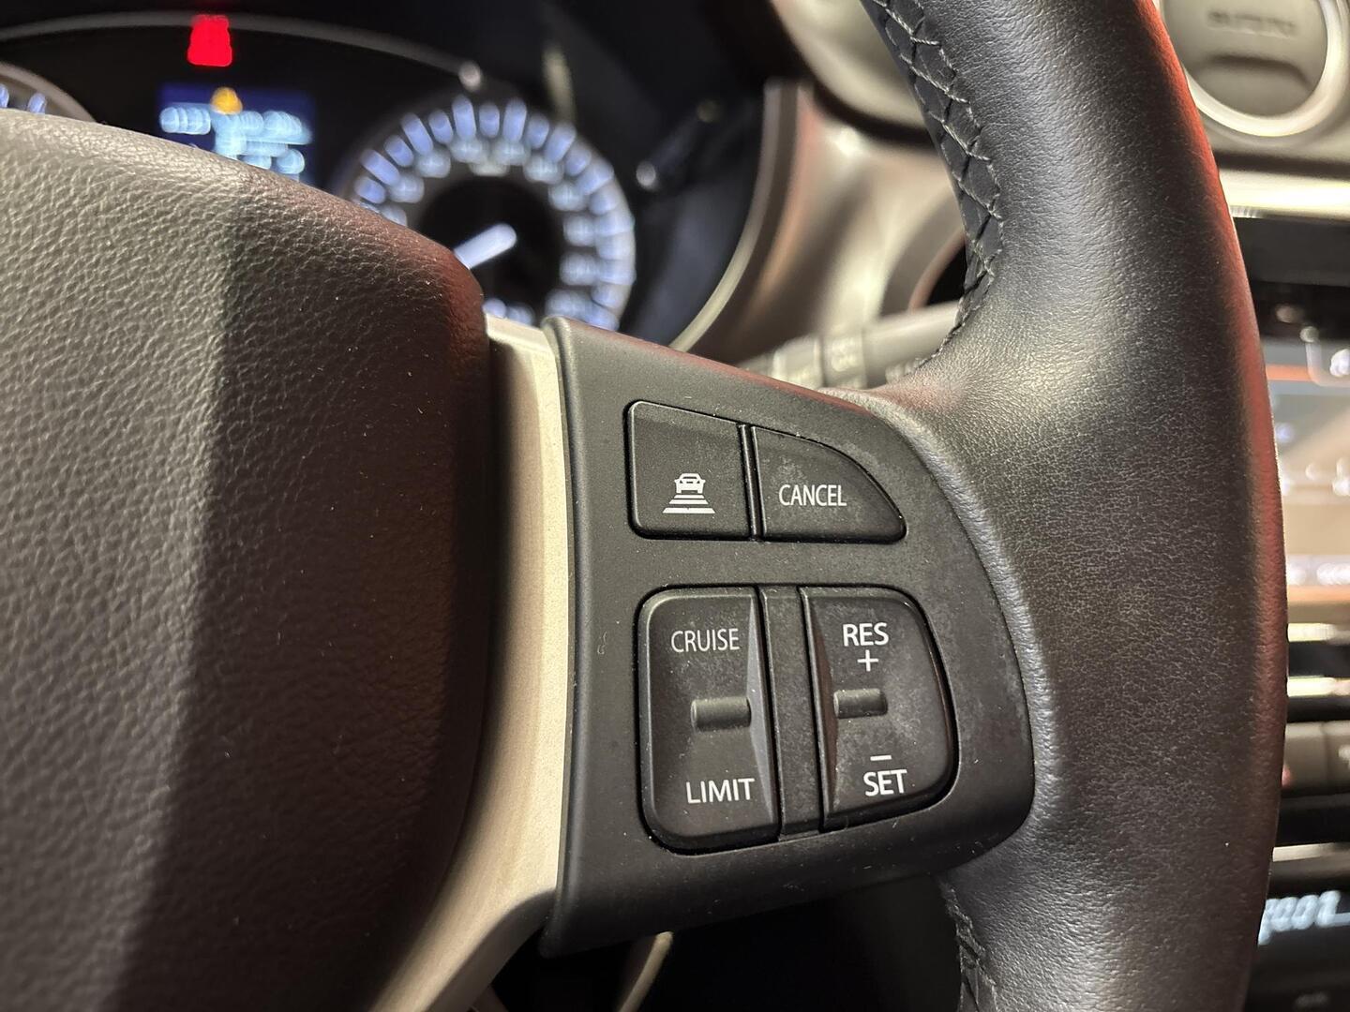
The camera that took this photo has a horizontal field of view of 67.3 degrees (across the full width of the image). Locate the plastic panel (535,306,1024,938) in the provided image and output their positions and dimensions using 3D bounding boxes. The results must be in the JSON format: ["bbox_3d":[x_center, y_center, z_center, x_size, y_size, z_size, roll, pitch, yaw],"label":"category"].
[{"bbox_3d":[0.015,0.015,0.141,0.064,0.079,0.018,-1,-10,-13],"label":"plastic panel"}]

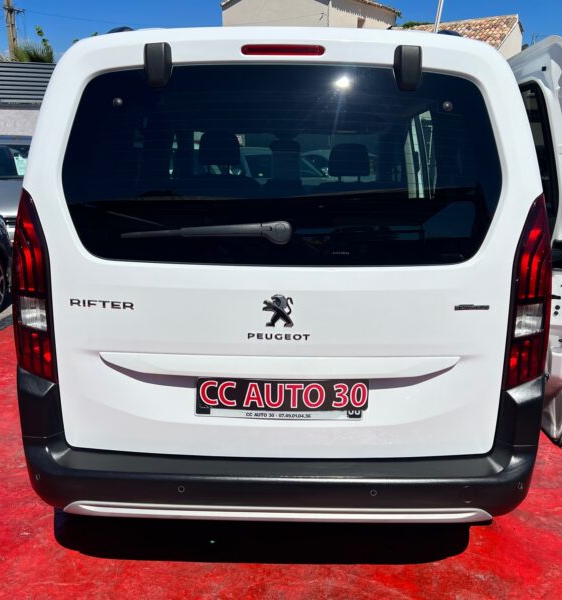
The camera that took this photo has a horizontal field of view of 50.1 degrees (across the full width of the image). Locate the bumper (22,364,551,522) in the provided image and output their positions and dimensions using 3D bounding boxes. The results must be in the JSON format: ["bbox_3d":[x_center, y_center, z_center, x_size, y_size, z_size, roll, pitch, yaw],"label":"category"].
[{"bbox_3d":[-0.006,0.436,2.013,1.780,0.440,0.390,1,15,1],"label":"bumper"}]

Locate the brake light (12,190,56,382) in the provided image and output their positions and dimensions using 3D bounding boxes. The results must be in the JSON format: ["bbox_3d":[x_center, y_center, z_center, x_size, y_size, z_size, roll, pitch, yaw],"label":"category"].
[{"bbox_3d":[-0.785,-0.061,1.922,0.190,0.610,0.240,1,15,1],"label":"brake light"}]

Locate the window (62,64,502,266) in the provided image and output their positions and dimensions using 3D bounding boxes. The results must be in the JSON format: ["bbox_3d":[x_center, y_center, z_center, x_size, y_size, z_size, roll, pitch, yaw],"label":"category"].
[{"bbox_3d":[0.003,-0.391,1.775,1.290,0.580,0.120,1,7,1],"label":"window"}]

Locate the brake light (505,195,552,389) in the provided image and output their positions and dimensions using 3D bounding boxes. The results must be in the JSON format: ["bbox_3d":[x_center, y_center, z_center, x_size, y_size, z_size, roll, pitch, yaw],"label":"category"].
[{"bbox_3d":[0.784,-0.039,1.905,0.190,0.610,0.240,1,15,1],"label":"brake light"}]

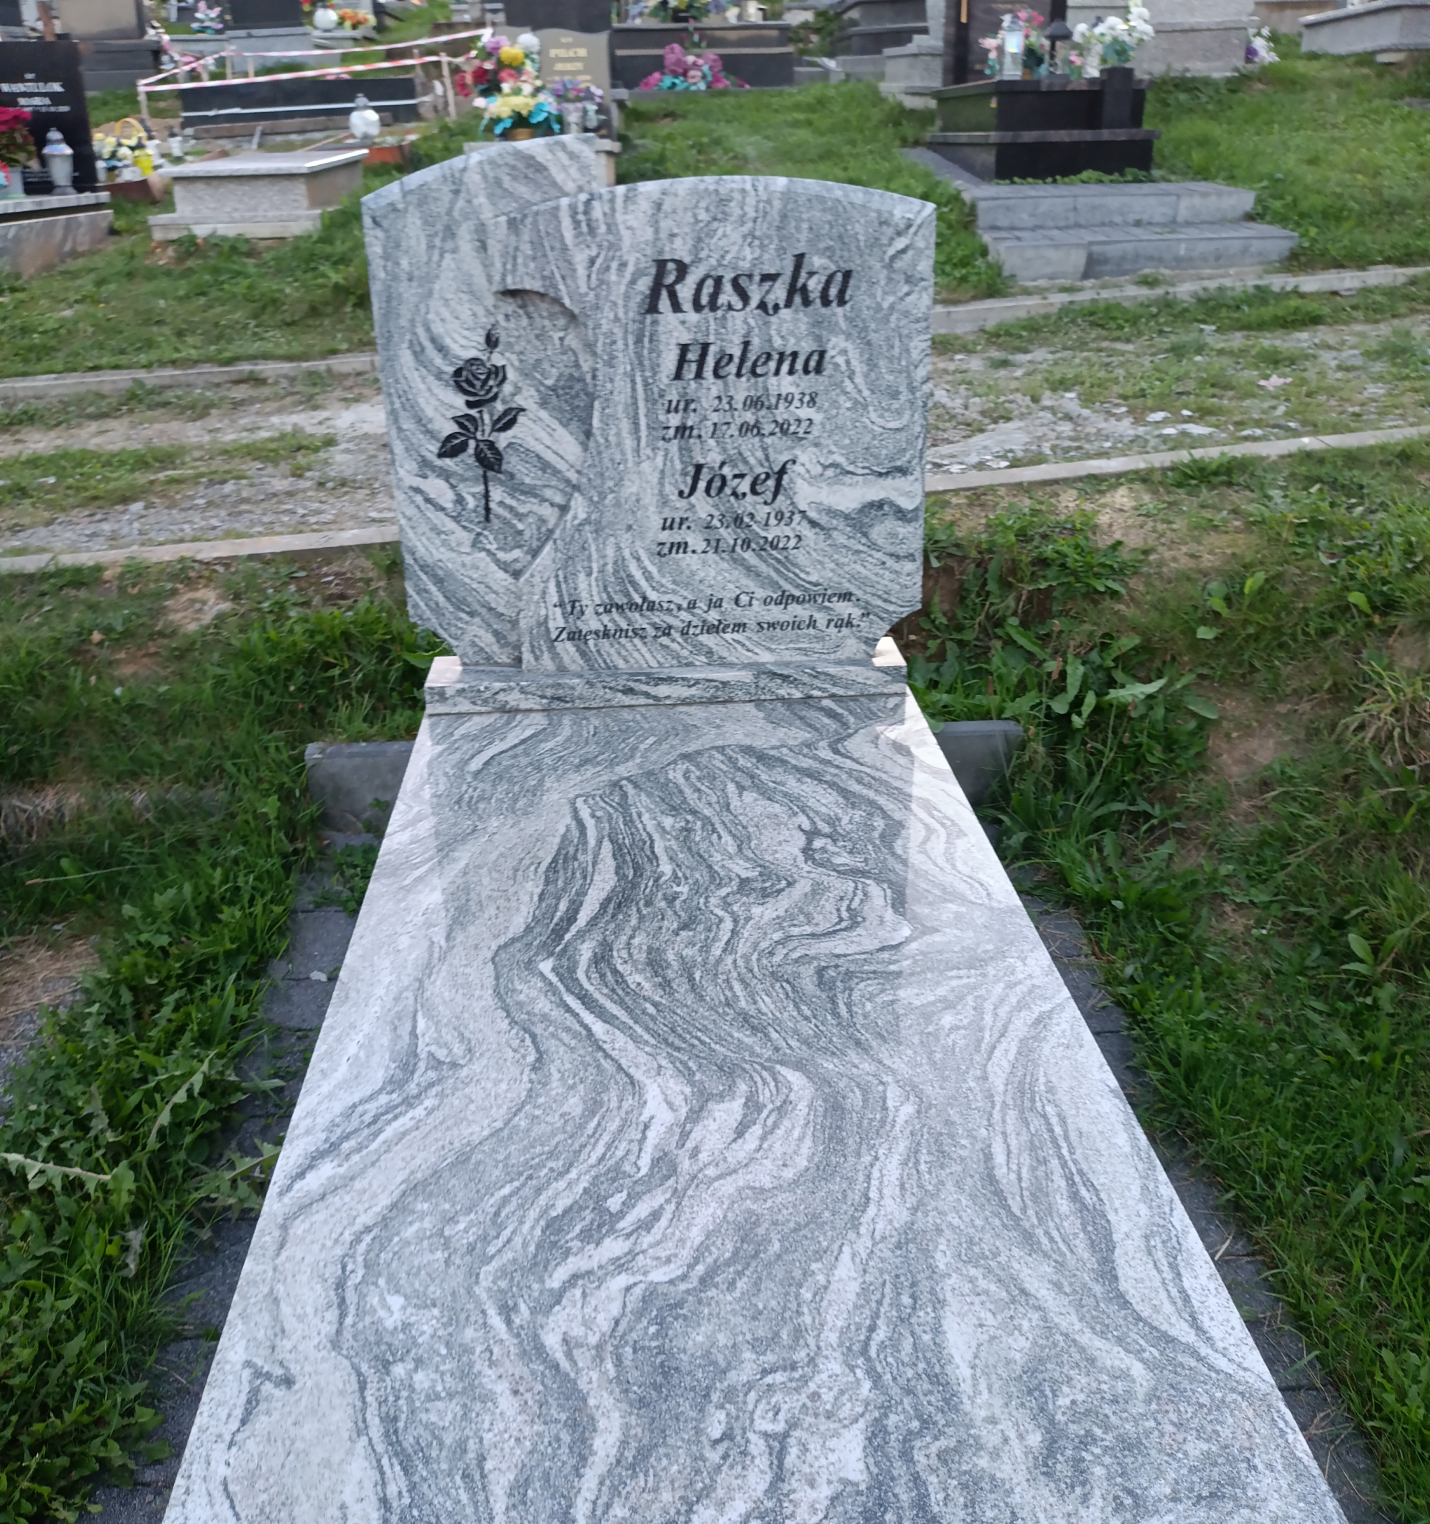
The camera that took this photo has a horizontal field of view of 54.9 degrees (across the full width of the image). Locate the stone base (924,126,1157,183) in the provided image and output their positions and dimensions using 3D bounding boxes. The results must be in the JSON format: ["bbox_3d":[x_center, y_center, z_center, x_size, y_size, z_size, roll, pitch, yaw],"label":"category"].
[{"bbox_3d":[1.949,-3.737,8.494,0.950,0.255,1.750,-2,24,-3],"label":"stone base"}]

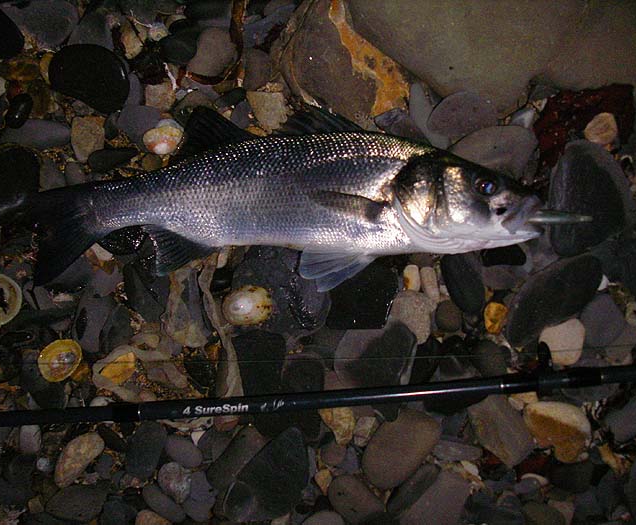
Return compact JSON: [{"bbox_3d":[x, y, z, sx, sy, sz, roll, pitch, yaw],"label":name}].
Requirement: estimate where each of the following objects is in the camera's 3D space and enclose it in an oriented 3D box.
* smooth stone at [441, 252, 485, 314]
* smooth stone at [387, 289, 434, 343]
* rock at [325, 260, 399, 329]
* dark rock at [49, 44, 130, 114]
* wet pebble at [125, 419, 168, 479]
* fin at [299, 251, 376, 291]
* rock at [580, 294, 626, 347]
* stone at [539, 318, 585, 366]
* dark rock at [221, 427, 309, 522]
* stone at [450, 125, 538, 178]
[{"bbox_3d":[0.136,0.016,0.698,0.032,0.016,0.069,-18,81,-3],"label":"smooth stone"},{"bbox_3d":[0.084,0.049,0.701,0.040,0.020,0.051,10,80,2],"label":"smooth stone"},{"bbox_3d":[0.042,0.029,0.701,0.059,0.027,0.070,8,81,1],"label":"rock"},{"bbox_3d":[-0.217,-0.181,0.742,0.089,0.025,0.061,25,81,4],"label":"dark rock"},{"bbox_3d":[-0.148,0.161,0.658,0.036,0.022,0.050,7,74,2],"label":"wet pebble"},{"bbox_3d":[0.018,0.008,0.669,0.066,0.018,0.034,0,81,0],"label":"fin"},{"bbox_3d":[0.259,0.054,0.701,0.052,0.019,0.040,-43,83,-7],"label":"rock"},{"bbox_3d":[0.221,0.074,0.689,0.041,0.021,0.038,-18,81,-3],"label":"stone"},{"bbox_3d":[-0.037,0.193,0.665,0.054,0.022,0.096,40,83,6],"label":"dark rock"},{"bbox_3d":[0.168,-0.103,0.730,0.084,0.027,0.056,-6,74,-2],"label":"stone"}]

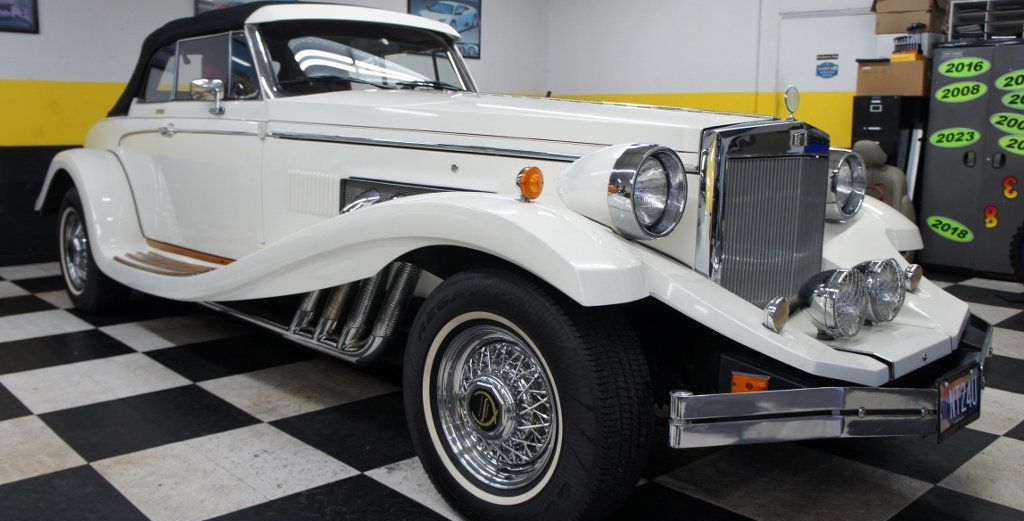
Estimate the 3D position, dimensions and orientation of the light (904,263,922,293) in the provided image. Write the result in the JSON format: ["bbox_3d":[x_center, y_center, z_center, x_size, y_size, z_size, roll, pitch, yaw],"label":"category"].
[{"bbox_3d":[1.233,0.055,2.632,0.080,0.083,0.052,-8,12,-42],"label":"light"}]

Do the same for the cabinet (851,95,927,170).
[{"bbox_3d":[3.091,-0.662,6.993,0.660,1.320,0.380,-8,12,-43],"label":"cabinet"}]

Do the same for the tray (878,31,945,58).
[{"bbox_3d":[3.145,-1.668,6.742,0.360,0.220,0.420,-8,12,-43],"label":"tray"}]

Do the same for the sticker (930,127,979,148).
[{"bbox_3d":[3.221,-0.894,6.207,0.006,0.145,0.378,-8,12,-43],"label":"sticker"}]

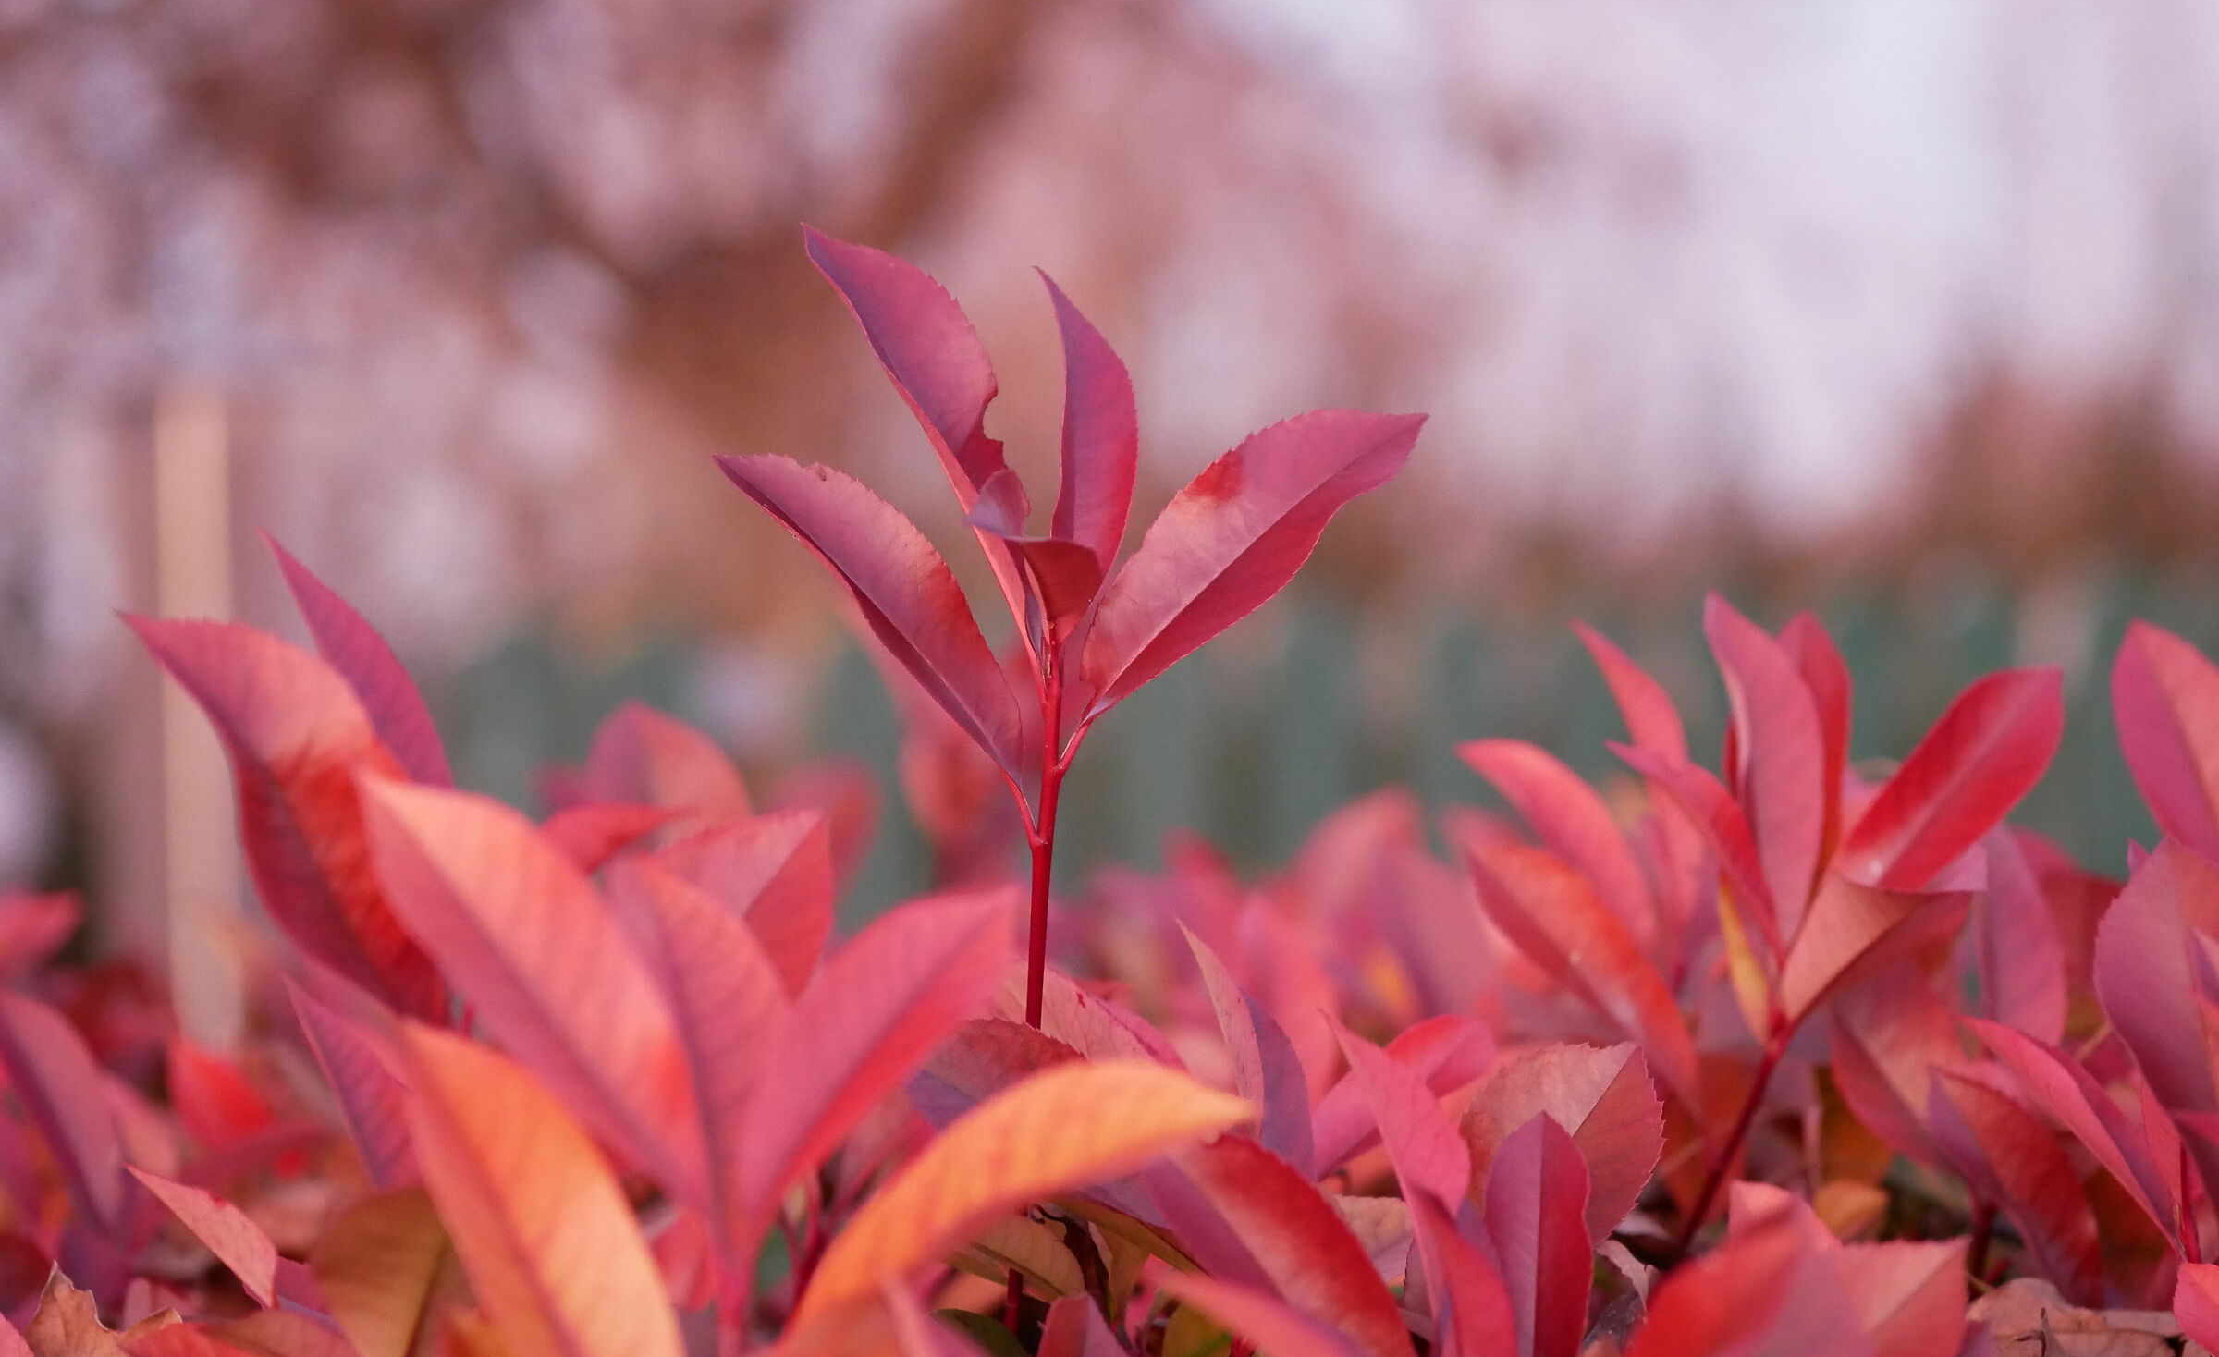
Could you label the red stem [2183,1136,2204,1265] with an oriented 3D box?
[{"bbox_3d":[0.189,0.091,1.340,0.004,0.023,0.004,-4,0,0],"label":"red stem"}]

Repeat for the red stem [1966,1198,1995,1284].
[{"bbox_3d":[0.145,0.094,1.282,0.004,0.015,0.004,14,-19,0],"label":"red stem"}]

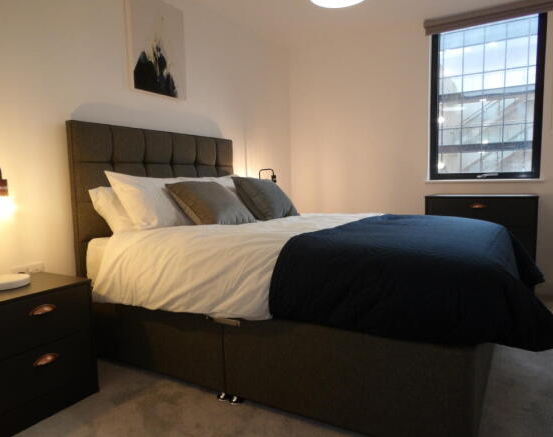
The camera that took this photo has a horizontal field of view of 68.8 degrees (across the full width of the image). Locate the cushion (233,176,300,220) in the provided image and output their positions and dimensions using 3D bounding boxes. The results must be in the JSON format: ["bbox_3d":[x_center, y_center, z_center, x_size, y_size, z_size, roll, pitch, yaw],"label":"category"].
[{"bbox_3d":[-0.074,-0.154,3.077,0.430,0.400,0.140,-7,-25,-46],"label":"cushion"}]

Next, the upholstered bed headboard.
[{"bbox_3d":[-0.764,0.062,2.971,0.080,1.350,1.490,2,6,30],"label":"upholstered bed headboard"}]

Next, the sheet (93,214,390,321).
[{"bbox_3d":[0.150,0.228,2.443,2.000,0.340,1.500,2,6,30],"label":"sheet"}]

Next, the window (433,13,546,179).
[{"bbox_3d":[1.836,-1.023,3.573,0.870,1.350,0.080,2,6,30],"label":"window"}]

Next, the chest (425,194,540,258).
[{"bbox_3d":[1.724,0.228,3.447,0.810,0.840,0.420,2,6,30],"label":"chest"}]

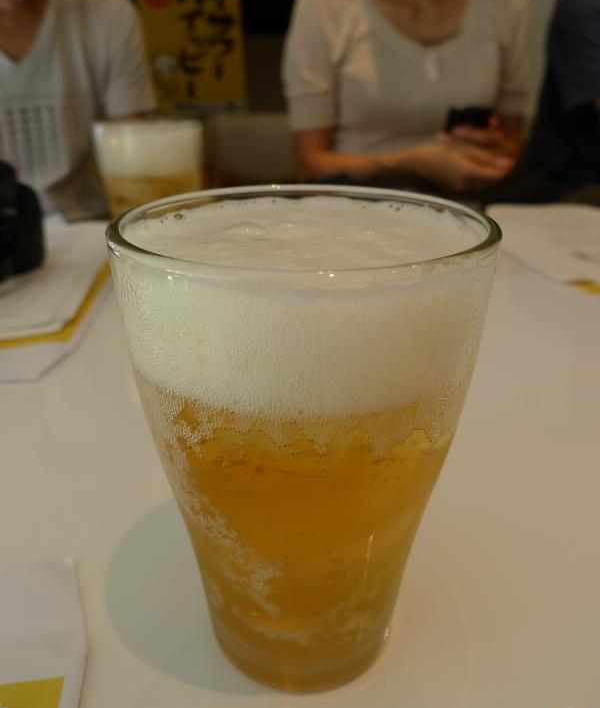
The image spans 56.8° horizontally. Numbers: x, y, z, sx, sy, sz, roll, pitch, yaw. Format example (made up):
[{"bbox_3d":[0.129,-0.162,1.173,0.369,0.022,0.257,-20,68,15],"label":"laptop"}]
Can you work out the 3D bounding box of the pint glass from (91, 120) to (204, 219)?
[{"bbox_3d":[-0.127,-0.137,0.495,0.089,0.131,0.089,0,26,0],"label":"pint glass"}]

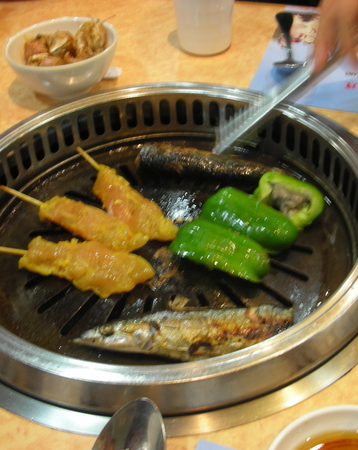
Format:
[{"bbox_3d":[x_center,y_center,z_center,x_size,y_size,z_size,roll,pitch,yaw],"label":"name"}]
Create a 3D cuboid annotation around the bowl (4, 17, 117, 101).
[{"bbox_3d":[-0.117,-0.164,0.627,0.114,0.052,0.114,-3,42,2],"label":"bowl"}]

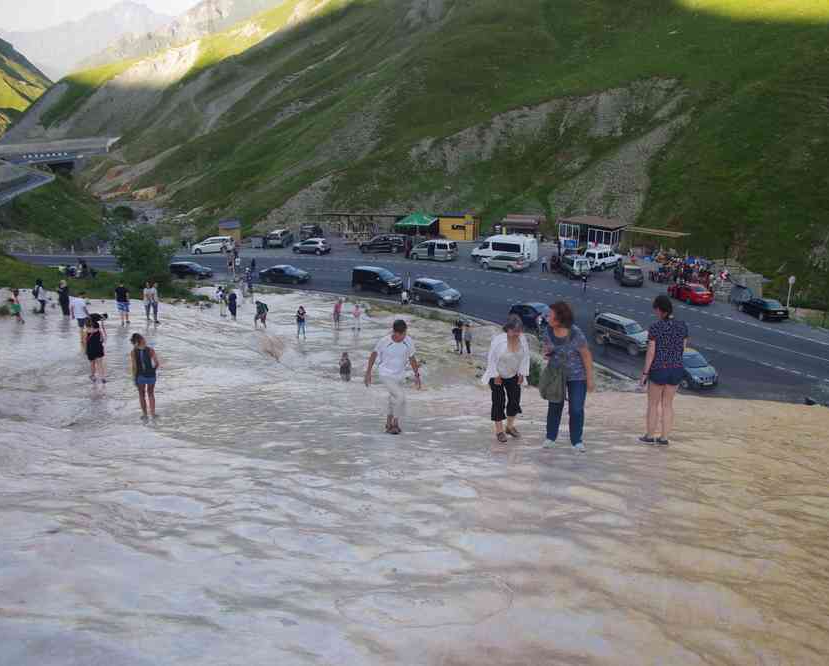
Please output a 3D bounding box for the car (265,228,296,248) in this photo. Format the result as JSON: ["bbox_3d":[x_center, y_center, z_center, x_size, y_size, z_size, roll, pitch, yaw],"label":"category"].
[{"bbox_3d":[-15.647,-10.977,87.241,1.830,1.700,4.500,2,15,8],"label":"car"}]

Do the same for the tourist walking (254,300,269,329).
[{"bbox_3d":[-8.439,-0.990,41.324,0.620,1.520,0.500,-3,13,-15],"label":"tourist walking"}]

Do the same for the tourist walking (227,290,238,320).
[{"bbox_3d":[-9.080,-1.394,37.412,0.420,1.580,0.480,11,17,36],"label":"tourist walking"}]

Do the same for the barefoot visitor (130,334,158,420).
[{"bbox_3d":[-4.958,0.809,13.704,0.480,1.640,0.400,2,14,6],"label":"barefoot visitor"}]

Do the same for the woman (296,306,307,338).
[{"bbox_3d":[-5.461,-0.515,36.106,0.520,1.630,0.360,1,14,0],"label":"woman"}]

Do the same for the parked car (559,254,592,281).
[{"bbox_3d":[15.405,-6.186,70.999,1.730,1.830,4.100,-1,16,-6],"label":"parked car"}]

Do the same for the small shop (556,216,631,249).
[{"bbox_3d":[19.607,-10.918,83.306,6.900,3.500,3.300,17,26,42],"label":"small shop"}]

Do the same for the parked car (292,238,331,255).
[{"bbox_3d":[-11.589,-9.761,84.016,4.370,1.630,1.820,4,14,14],"label":"parked car"}]

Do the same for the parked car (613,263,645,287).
[{"bbox_3d":[19.550,-5.260,67.314,1.840,1.680,4.400,3,15,11],"label":"parked car"}]

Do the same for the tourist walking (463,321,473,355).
[{"bbox_3d":[2.667,0.222,37.000,0.480,1.680,0.380,1,16,4],"label":"tourist walking"}]

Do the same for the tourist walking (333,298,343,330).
[{"bbox_3d":[-3.861,-0.934,38.004,0.380,1.640,0.500,-9,17,-36],"label":"tourist walking"}]

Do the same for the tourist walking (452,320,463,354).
[{"bbox_3d":[2.149,0.214,37.013,0.500,1.650,0.420,9,16,34],"label":"tourist walking"}]

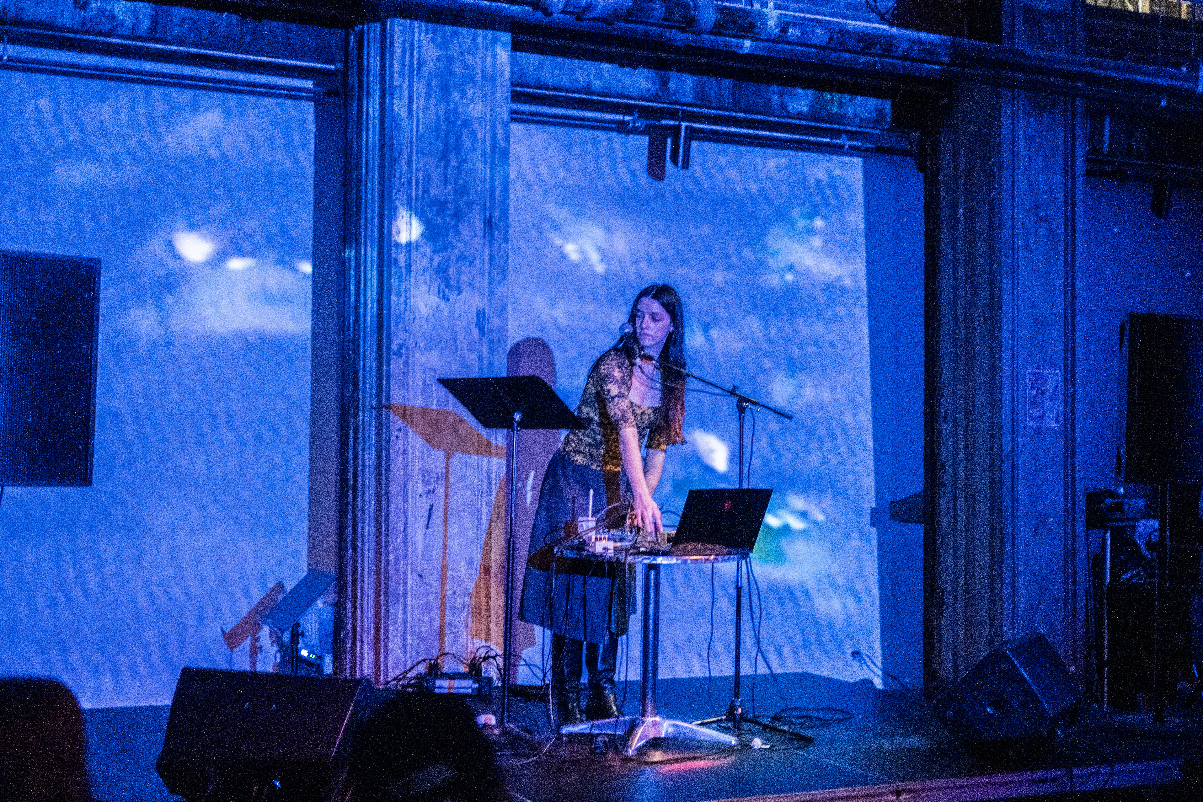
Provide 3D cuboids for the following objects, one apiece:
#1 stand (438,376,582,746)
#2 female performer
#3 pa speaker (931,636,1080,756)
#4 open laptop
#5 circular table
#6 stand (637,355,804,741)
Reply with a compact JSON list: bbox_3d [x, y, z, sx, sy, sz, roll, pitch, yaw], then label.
[{"bbox_3d":[-0.336,0.576,6.559,0.510,1.320,0.480,-1,-3,42],"label":"stand"},{"bbox_3d":[0.009,0.411,6.885,0.500,1.680,0.680,2,-3,-37],"label":"female performer"},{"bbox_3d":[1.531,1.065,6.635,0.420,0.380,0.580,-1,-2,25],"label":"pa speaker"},{"bbox_3d":[0.357,0.434,6.442,0.380,0.237,0.360,2,-3,-35],"label":"open laptop"},{"bbox_3d":[0.181,0.895,6.553,0.720,0.690,0.720,0,-2,0],"label":"circular table"},{"bbox_3d":[0.473,0.534,6.727,0.660,1.420,0.550,1,-2,-5],"label":"stand"}]

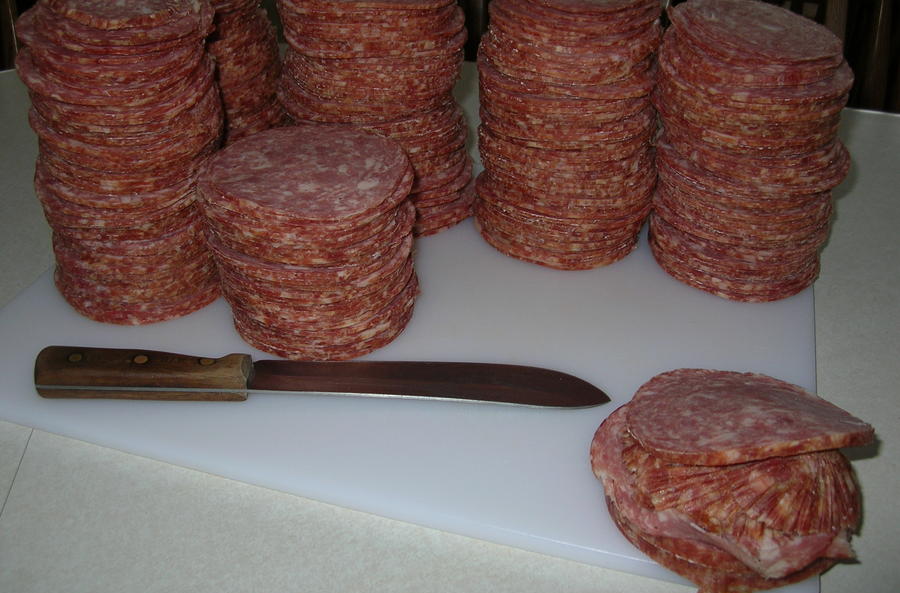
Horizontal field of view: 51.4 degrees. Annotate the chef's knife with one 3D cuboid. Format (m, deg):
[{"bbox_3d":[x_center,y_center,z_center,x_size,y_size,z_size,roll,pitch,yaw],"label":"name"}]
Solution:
[{"bbox_3d":[-0.073,0.046,0.536,0.326,0.020,0.037,2,34,2],"label":"chef's knife"}]

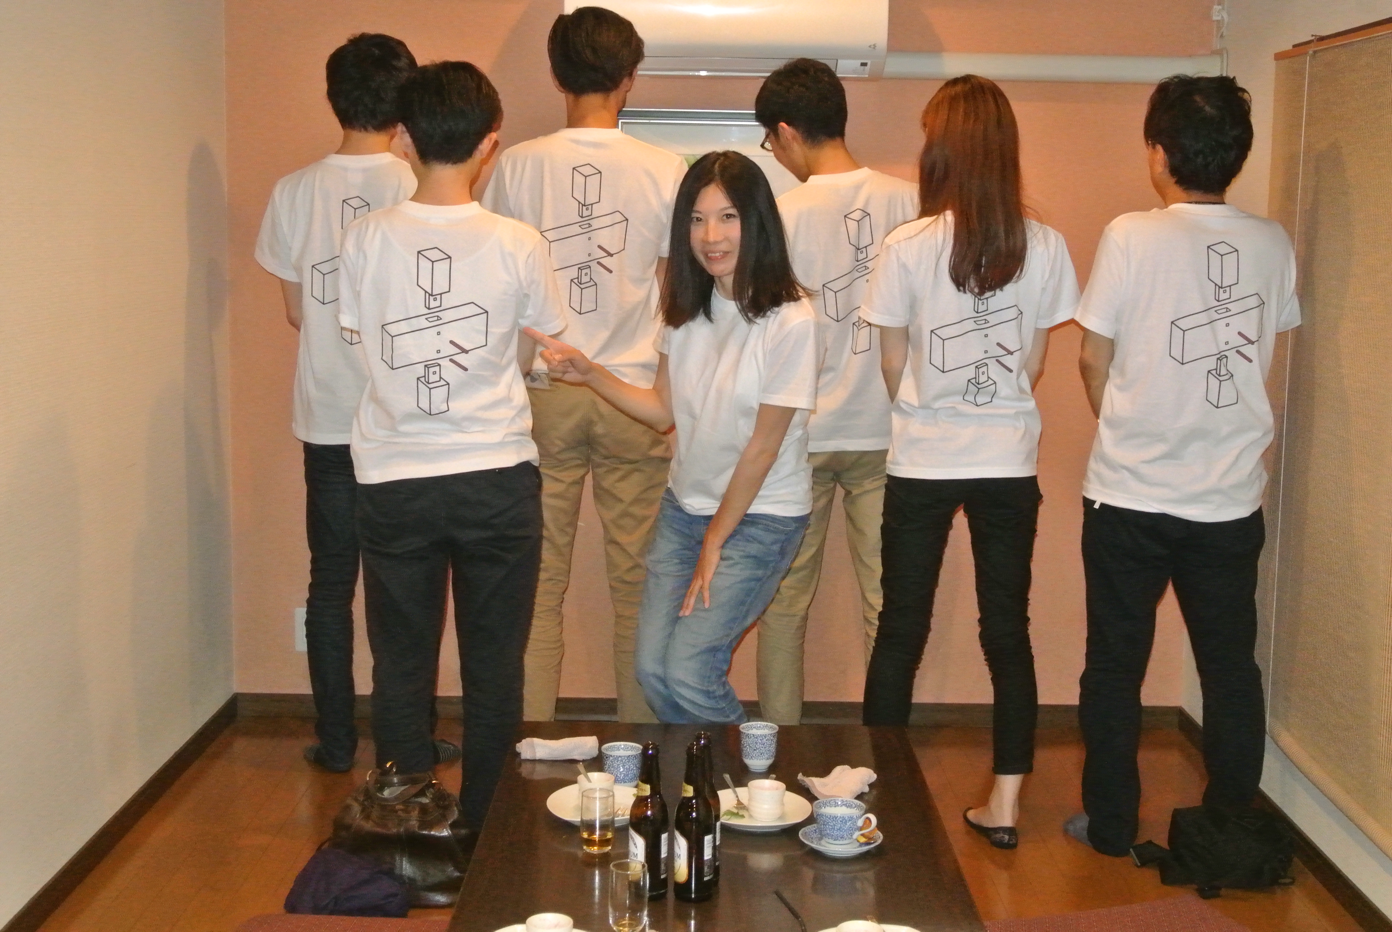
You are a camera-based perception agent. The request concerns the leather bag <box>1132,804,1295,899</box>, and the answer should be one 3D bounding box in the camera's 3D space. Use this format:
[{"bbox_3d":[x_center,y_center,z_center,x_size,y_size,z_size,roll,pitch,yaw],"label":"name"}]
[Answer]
[{"bbox_3d":[1.069,0.786,3.967,0.310,0.125,0.210,1,7,0],"label":"leather bag"}]

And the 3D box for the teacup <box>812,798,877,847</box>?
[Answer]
[{"bbox_3d":[0.242,0.577,3.061,0.102,0.058,0.084,1,7,0],"label":"teacup"}]

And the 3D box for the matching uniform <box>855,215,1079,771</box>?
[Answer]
[{"bbox_3d":[0.589,0.069,4.060,0.460,1.210,0.310,0,7,-6],"label":"matching uniform"}]

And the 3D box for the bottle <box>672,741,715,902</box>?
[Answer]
[{"bbox_3d":[0.000,0.521,2.793,0.059,0.229,0.059,-1,8,-15],"label":"bottle"}]

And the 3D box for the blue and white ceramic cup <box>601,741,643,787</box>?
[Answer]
[{"bbox_3d":[-0.129,0.529,3.347,0.073,0.067,0.073,1,7,0],"label":"blue and white ceramic cup"}]

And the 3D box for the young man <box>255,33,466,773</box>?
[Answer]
[{"bbox_3d":[-0.803,-0.152,4.583,0.510,1.750,0.360,2,8,6],"label":"young man"}]

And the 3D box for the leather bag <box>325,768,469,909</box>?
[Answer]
[{"bbox_3d":[-0.580,0.714,3.756,0.300,0.255,0.200,1,7,0],"label":"leather bag"}]

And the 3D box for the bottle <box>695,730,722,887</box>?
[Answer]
[{"bbox_3d":[0.012,0.514,2.850,0.059,0.229,0.059,1,7,0],"label":"bottle"}]

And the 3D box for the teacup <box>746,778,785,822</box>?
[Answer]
[{"bbox_3d":[0.118,0.561,3.182,0.065,0.058,0.065,1,7,0],"label":"teacup"}]

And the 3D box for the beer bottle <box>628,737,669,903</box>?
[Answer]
[{"bbox_3d":[-0.069,0.527,2.833,0.059,0.229,0.059,1,7,0],"label":"beer bottle"}]

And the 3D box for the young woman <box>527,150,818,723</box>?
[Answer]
[{"bbox_3d":[-0.032,0.122,3.778,0.550,1.460,0.530,4,8,26],"label":"young woman"}]

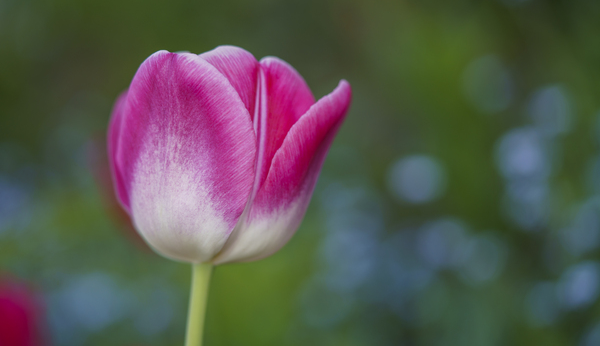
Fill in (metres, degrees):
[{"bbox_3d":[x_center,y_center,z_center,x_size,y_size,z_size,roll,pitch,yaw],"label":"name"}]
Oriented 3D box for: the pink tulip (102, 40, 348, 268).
[{"bbox_3d":[-0.021,-0.005,0.440,0.068,0.062,0.063,3,4,0],"label":"pink tulip"}]

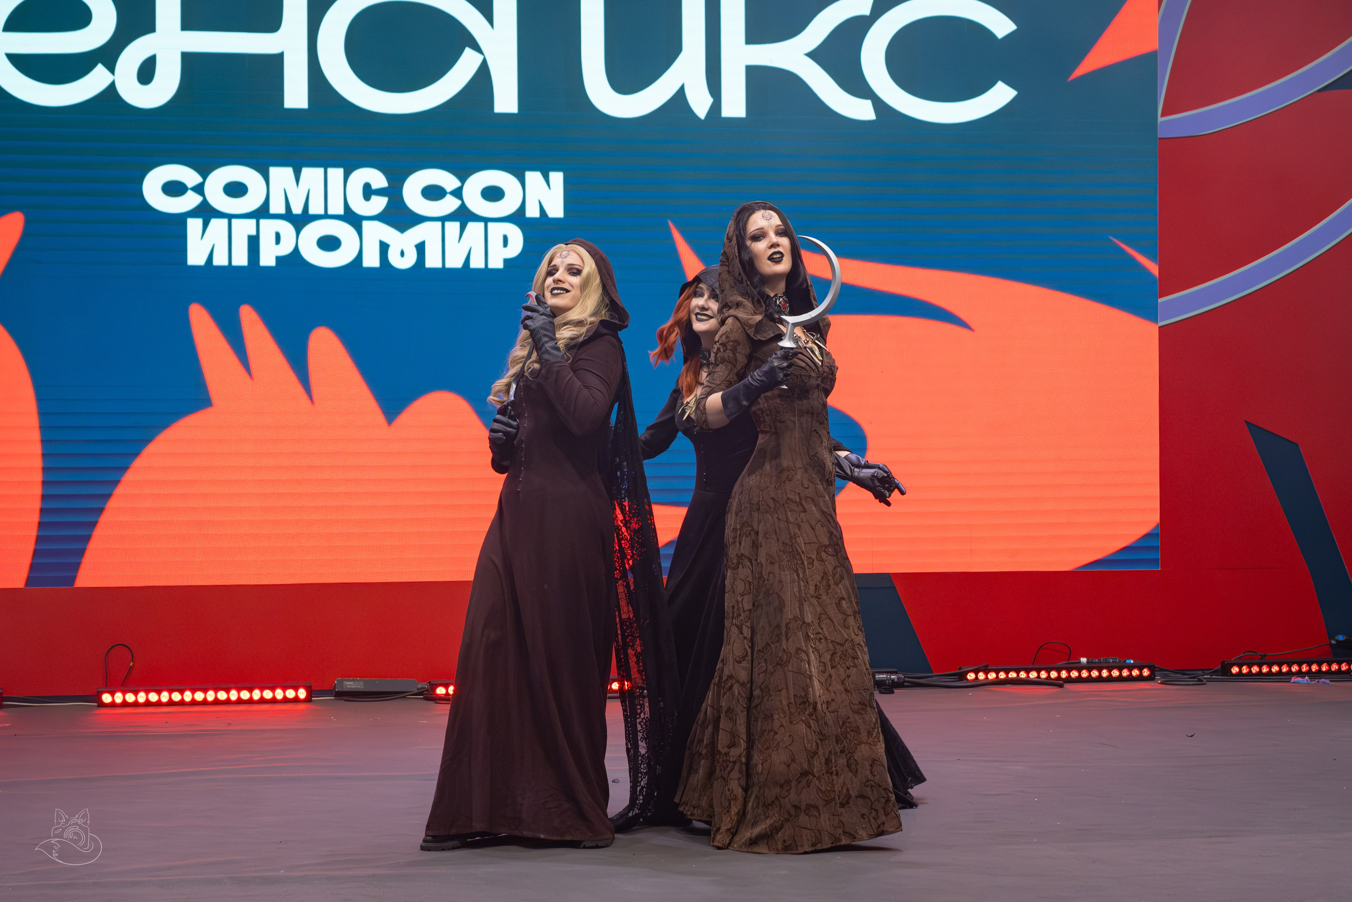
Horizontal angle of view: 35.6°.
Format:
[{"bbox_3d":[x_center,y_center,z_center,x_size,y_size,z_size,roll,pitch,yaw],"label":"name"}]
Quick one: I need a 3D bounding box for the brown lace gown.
[{"bbox_3d":[0.332,0.363,6.150,0.650,1.530,0.610,0,0,38],"label":"brown lace gown"}]

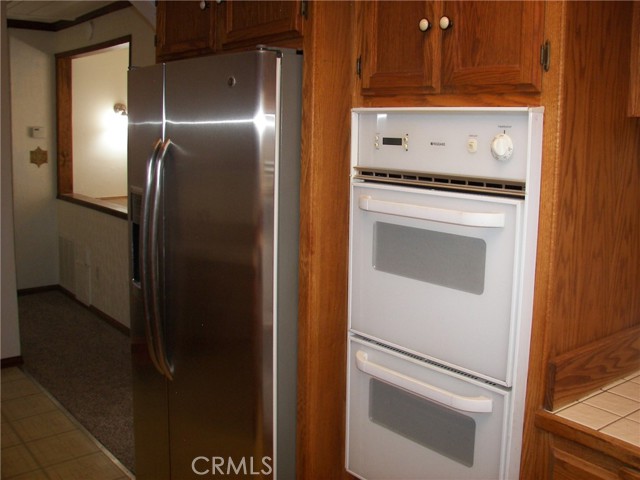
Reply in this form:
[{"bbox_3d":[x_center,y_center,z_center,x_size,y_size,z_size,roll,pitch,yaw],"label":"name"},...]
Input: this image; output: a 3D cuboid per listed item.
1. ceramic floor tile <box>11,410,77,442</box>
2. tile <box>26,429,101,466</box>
[{"bbox_3d":[-1.450,0.976,3.499,0.285,0.010,0.298,-6,11,-39],"label":"ceramic floor tile"},{"bbox_3d":[-1.262,1.018,3.260,0.285,0.010,0.298,-6,11,-39],"label":"tile"}]

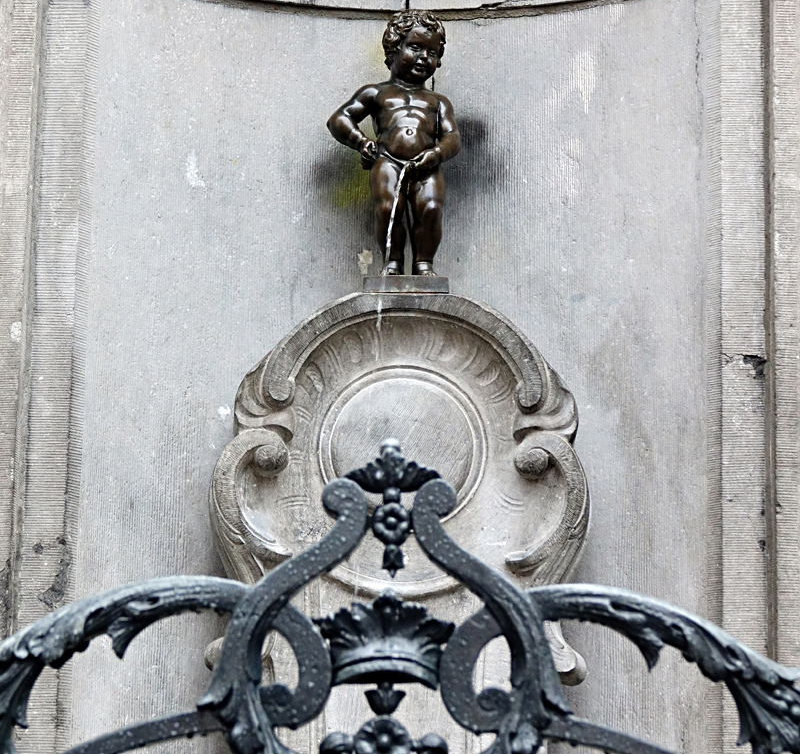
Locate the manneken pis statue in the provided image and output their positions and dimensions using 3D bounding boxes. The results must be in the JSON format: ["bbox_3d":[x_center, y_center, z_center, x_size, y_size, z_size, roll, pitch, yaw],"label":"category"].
[{"bbox_3d":[-0.014,-0.489,5.016,0.276,0.565,0.200,1,-9,0],"label":"manneken pis statue"}]

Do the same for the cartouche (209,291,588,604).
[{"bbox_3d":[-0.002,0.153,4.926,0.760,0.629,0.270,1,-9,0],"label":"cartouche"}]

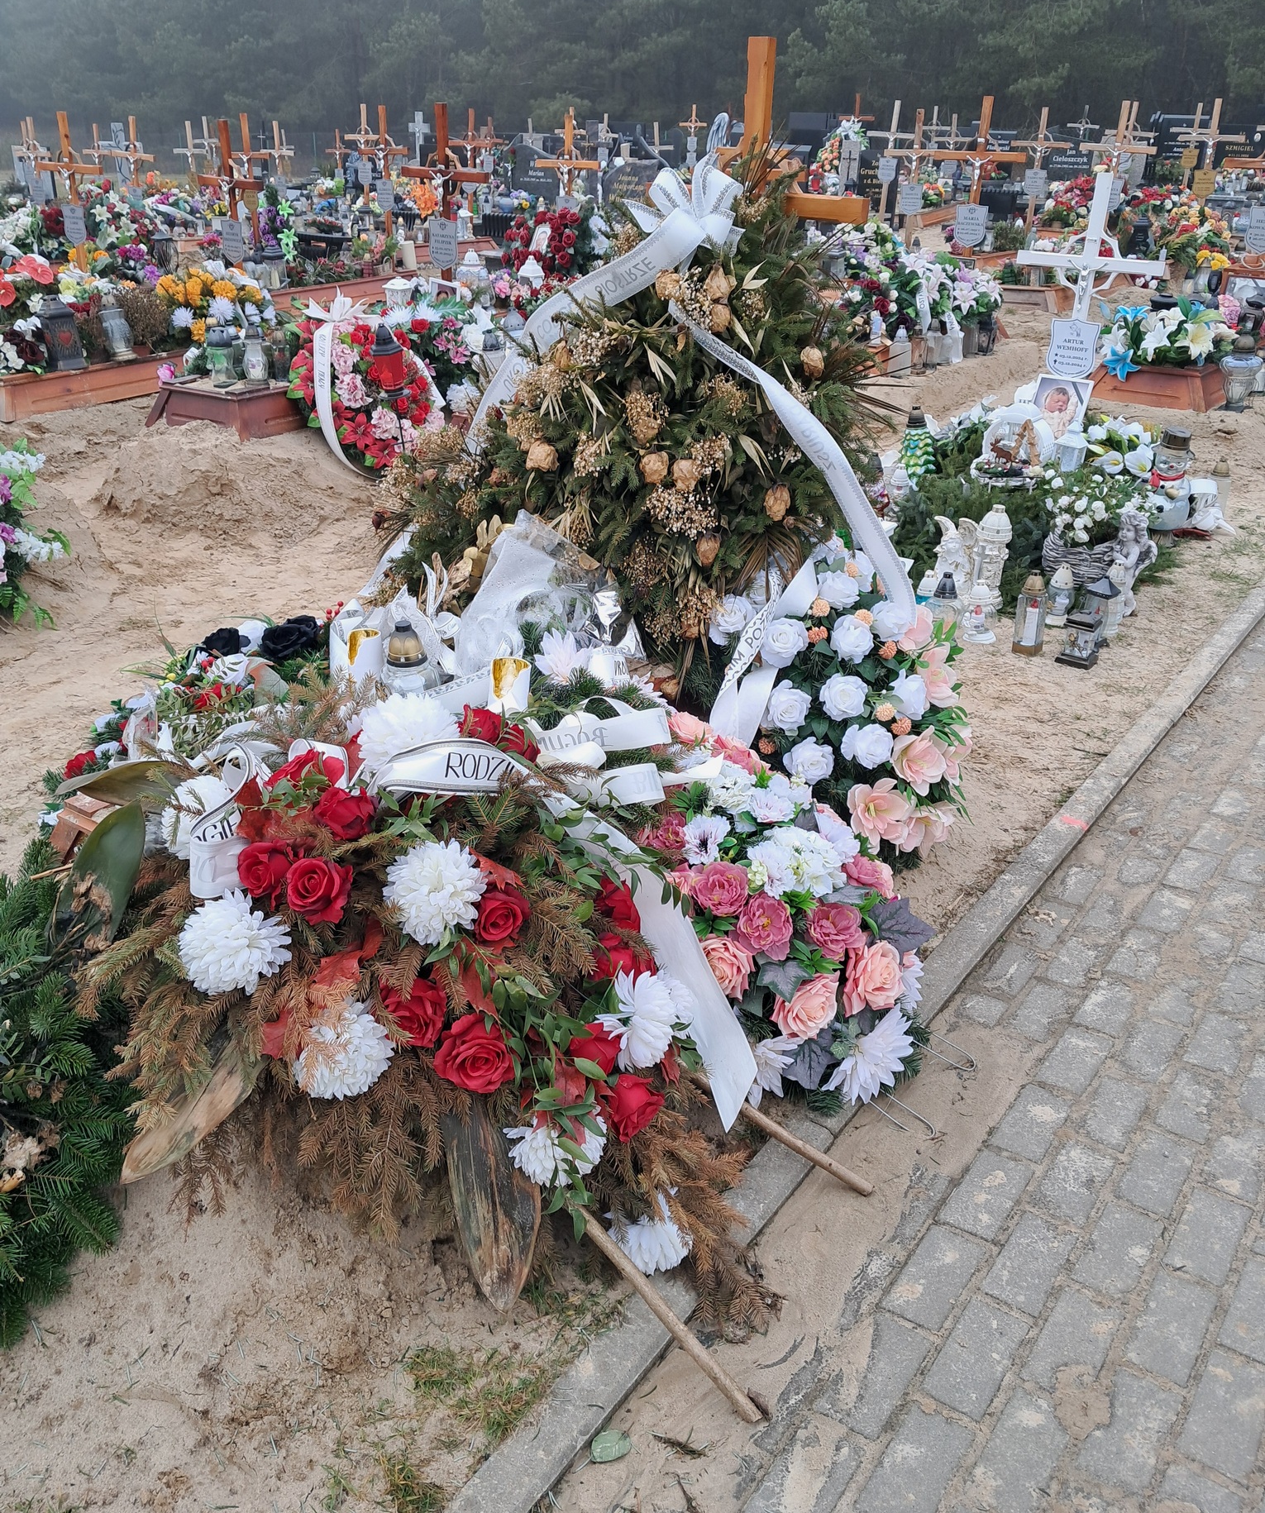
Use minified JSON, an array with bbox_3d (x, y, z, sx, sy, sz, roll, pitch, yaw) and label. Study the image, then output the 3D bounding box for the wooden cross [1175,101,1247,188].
[{"bbox_3d":[5.311,-5.324,12.329,0.630,1.500,0.080,14,28,23],"label":"wooden cross"}]

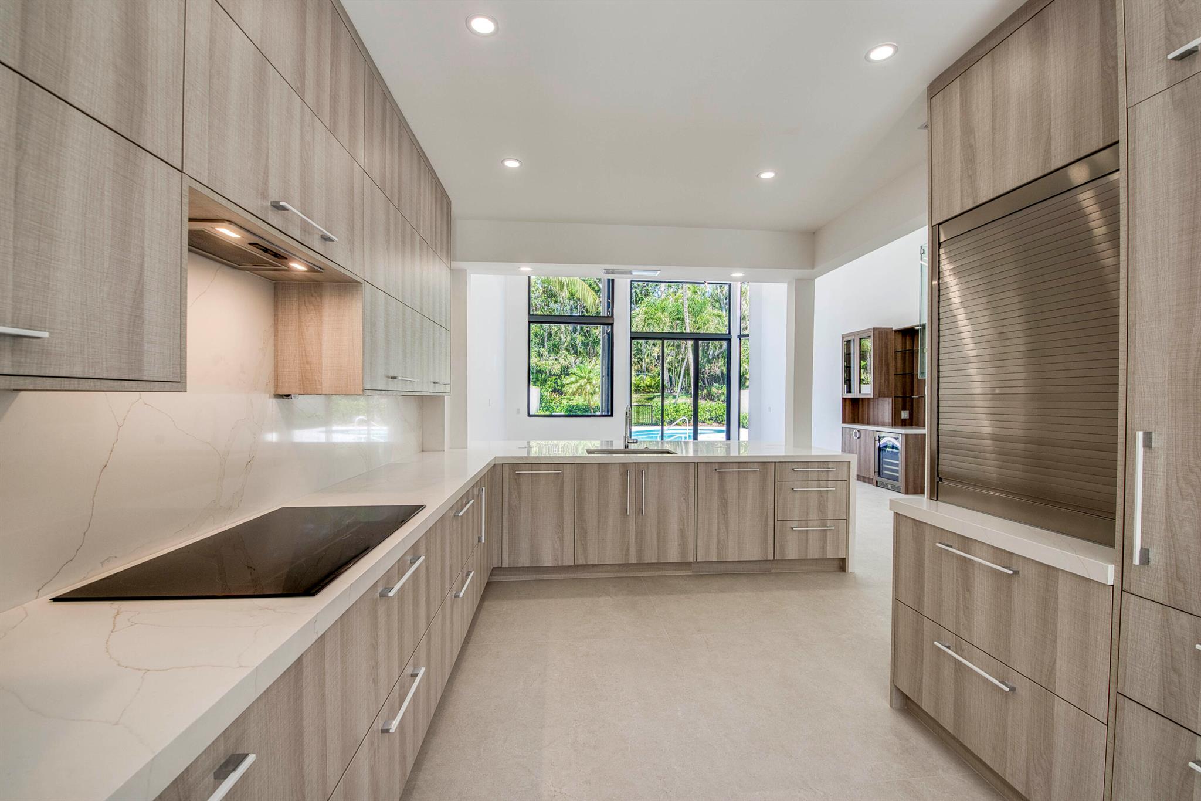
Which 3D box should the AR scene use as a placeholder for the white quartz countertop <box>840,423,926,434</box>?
[{"bbox_3d":[4.663,0.458,8.121,0.600,0.050,1.656,0,0,-4],"label":"white quartz countertop"}]

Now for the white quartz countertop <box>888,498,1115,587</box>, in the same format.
[{"bbox_3d":[1.632,0.470,1.815,0.600,0.049,0.889,0,0,-4],"label":"white quartz countertop"}]

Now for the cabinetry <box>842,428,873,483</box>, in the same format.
[{"bbox_3d":[4.633,0.914,8.501,0.580,0.860,0.897,0,0,-4],"label":"cabinetry"}]

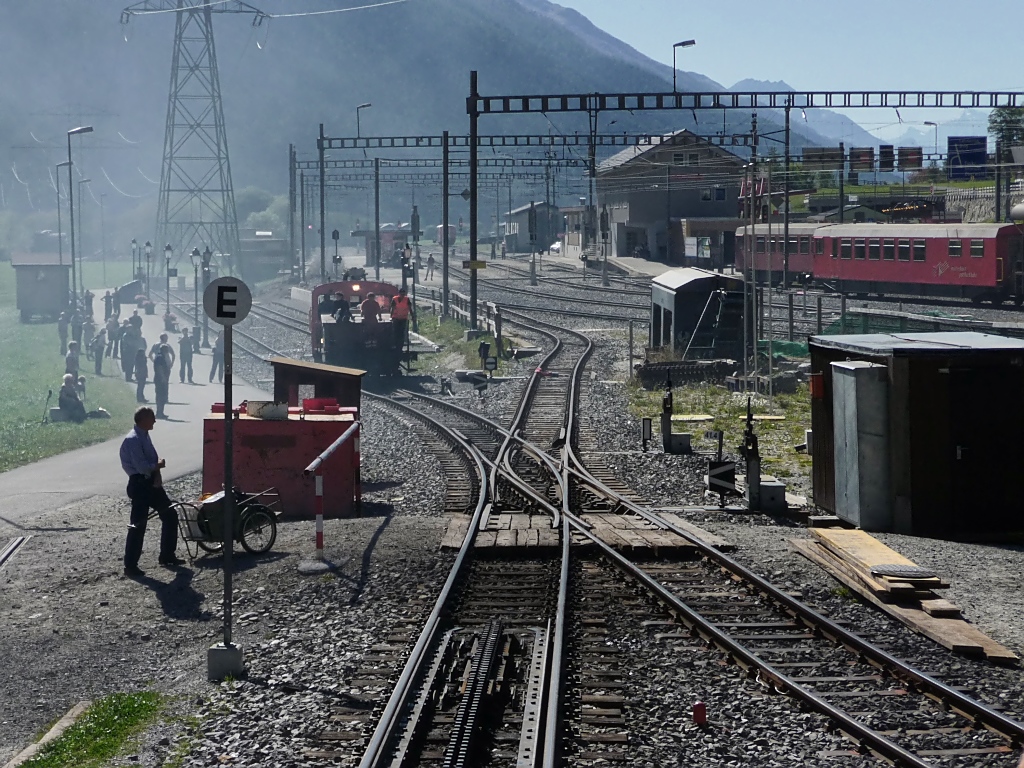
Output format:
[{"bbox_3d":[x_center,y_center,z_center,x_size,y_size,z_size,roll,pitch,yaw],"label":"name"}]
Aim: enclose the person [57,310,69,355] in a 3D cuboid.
[{"bbox_3d":[-17.637,-1.981,97.500,0.460,1.687,0.360,-2,4,-27],"label":"person"}]

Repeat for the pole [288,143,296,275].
[{"bbox_3d":[-16.983,-13.329,192.000,0.230,10.354,0.230,-1,4,-14],"label":"pole"}]

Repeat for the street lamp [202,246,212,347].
[{"bbox_3d":[-13.234,-3.803,108.000,0.420,4.250,0.420,0,4,0],"label":"street lamp"}]

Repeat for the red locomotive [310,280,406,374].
[{"bbox_3d":[-4.472,-1.444,71.000,2.600,3.050,7.400,0,4,-5],"label":"red locomotive"}]

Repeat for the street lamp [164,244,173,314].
[{"bbox_3d":[-16.450,-4.657,119.000,0.380,4.047,0.380,0,4,0],"label":"street lamp"}]

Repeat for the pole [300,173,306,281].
[{"bbox_3d":[-14.516,-10.965,173.000,0.210,7.797,0.210,-1,4,-14],"label":"pole"}]

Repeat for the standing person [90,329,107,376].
[{"bbox_3d":[-13.728,-1.046,82.500,0.500,1.600,0.500,-1,4,-6],"label":"standing person"}]

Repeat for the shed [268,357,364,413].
[{"bbox_3d":[-2.579,0.665,32.700,1.300,2.000,1.100,0,4,0],"label":"shed"}]

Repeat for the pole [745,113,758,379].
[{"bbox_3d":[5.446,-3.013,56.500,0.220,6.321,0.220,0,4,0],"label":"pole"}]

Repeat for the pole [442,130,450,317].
[{"bbox_3d":[-2.798,-6.814,105.500,0.230,7.854,0.230,-1,4,-14],"label":"pole"}]

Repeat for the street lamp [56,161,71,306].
[{"bbox_3d":[-26.983,-8.934,150.000,1.000,8.800,0.250,0,4,0],"label":"street lamp"}]

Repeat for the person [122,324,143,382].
[{"bbox_3d":[-12.065,-0.970,79.000,0.580,1.812,0.420,-1,4,-21],"label":"person"}]

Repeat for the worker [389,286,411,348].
[{"bbox_3d":[-3.194,-1.856,71.500,0.600,1.770,0.400,-1,4,-6],"label":"worker"}]

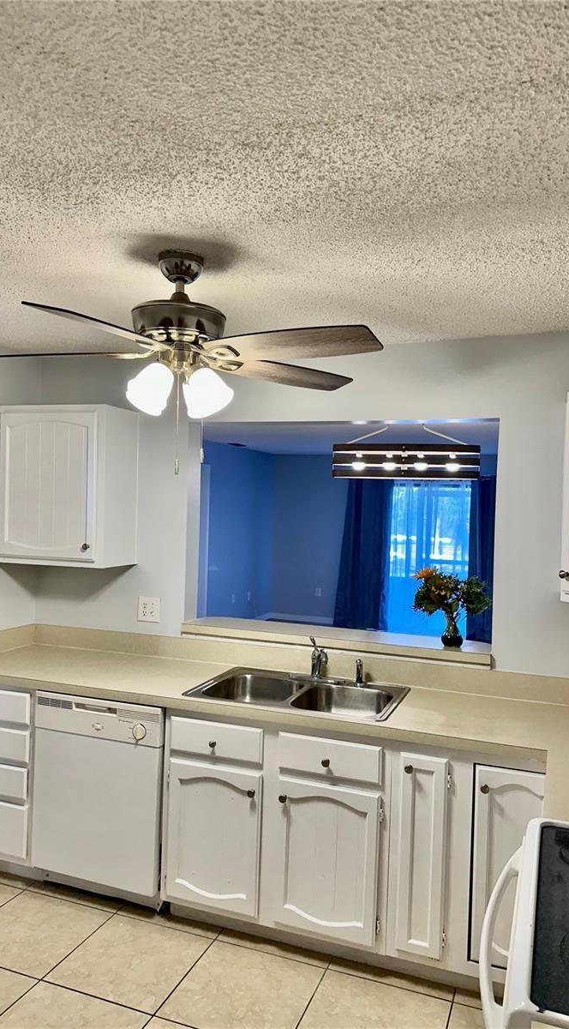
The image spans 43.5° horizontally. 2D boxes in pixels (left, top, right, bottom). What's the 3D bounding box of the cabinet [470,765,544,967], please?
[{"bbox_3d":[0.827,1.169,2.589,0.265,0.680,0.530,2,1,21],"label":"cabinet"}]

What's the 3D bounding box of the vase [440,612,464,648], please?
[{"bbox_3d":[0.725,0.491,3.082,0.094,0.150,0.094,2,1,21],"label":"vase"}]

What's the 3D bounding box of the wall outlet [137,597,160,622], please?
[{"bbox_3d":[-0.676,0.473,3.542,0.121,0.119,0.009,2,1,21],"label":"wall outlet"}]

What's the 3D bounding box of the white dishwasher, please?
[{"bbox_3d":[-0.665,1.154,3.186,0.608,0.808,0.600,2,1,21],"label":"white dishwasher"}]

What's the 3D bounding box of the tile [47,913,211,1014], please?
[{"bbox_3d":[-0.559,1.634,2.617,0.451,0.010,0.451,2,1,21],"label":"tile"}]

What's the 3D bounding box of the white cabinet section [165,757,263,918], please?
[{"bbox_3d":[-0.179,1.236,2.966,0.400,0.565,0.530,2,1,21],"label":"white cabinet section"}]

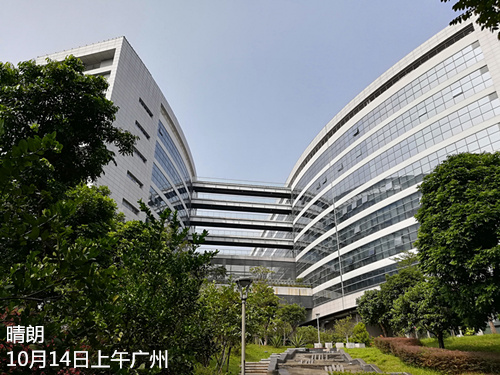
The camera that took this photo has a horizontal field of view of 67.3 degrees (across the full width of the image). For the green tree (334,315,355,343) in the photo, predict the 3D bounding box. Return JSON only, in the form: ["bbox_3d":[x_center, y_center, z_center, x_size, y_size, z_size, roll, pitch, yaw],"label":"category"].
[{"bbox_3d":[8.296,12.669,33.318,1.952,2.331,1.893,0,-26,0],"label":"green tree"}]

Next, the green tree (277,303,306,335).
[{"bbox_3d":[4.032,13.027,36.482,2.915,3.589,2.827,0,-26,0],"label":"green tree"}]

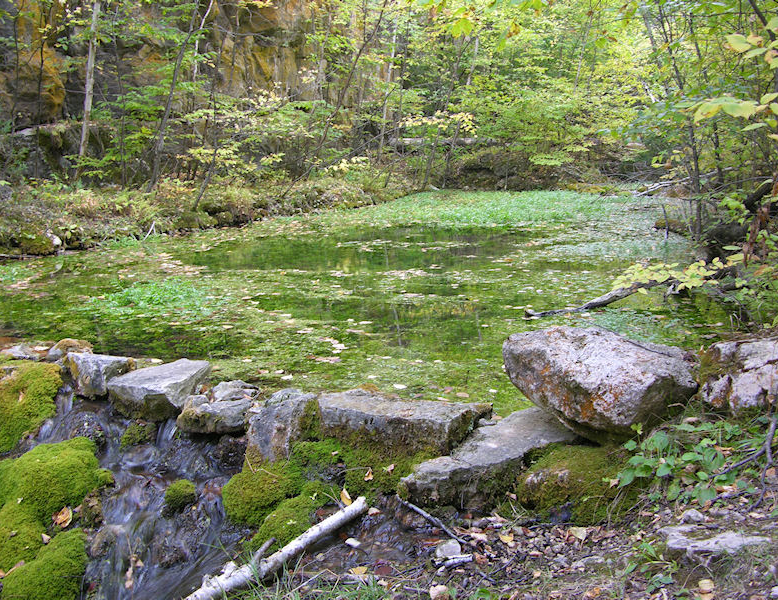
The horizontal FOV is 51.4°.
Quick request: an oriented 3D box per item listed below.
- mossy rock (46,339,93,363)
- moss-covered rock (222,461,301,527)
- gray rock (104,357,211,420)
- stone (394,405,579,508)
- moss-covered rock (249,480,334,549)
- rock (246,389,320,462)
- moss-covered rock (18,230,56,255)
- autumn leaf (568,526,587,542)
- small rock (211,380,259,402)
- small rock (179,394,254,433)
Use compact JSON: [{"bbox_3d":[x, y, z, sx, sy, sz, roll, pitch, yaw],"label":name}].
[{"bbox_3d":[-1.963,0.308,4.980,0.250,0.140,0.210,-3,12,-15],"label":"mossy rock"},{"bbox_3d":[-0.507,0.752,3.242,0.310,0.190,0.260,-2,12,-10],"label":"moss-covered rock"},{"bbox_3d":[-1.068,0.392,3.748,0.340,0.190,0.400,7,14,29],"label":"gray rock"},{"bbox_3d":[0.426,0.665,3.520,0.760,0.240,0.360,-5,12,-24],"label":"stone"},{"bbox_3d":[-0.370,0.808,3.101,0.310,0.170,0.230,-9,15,-37],"label":"moss-covered rock"},{"bbox_3d":[-0.492,0.581,3.790,0.300,0.270,0.280,2,11,10],"label":"rock"},{"bbox_3d":[-4.155,-0.682,9.550,0.420,0.260,0.330,-4,12,-20],"label":"moss-covered rock"},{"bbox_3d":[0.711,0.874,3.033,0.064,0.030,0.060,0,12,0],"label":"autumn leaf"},{"bbox_3d":[-0.789,0.471,4.170,0.220,0.090,0.160,0,11,0],"label":"small rock"},{"bbox_3d":[-0.760,0.482,3.542,0.320,0.150,0.230,0,12,0],"label":"small rock"}]

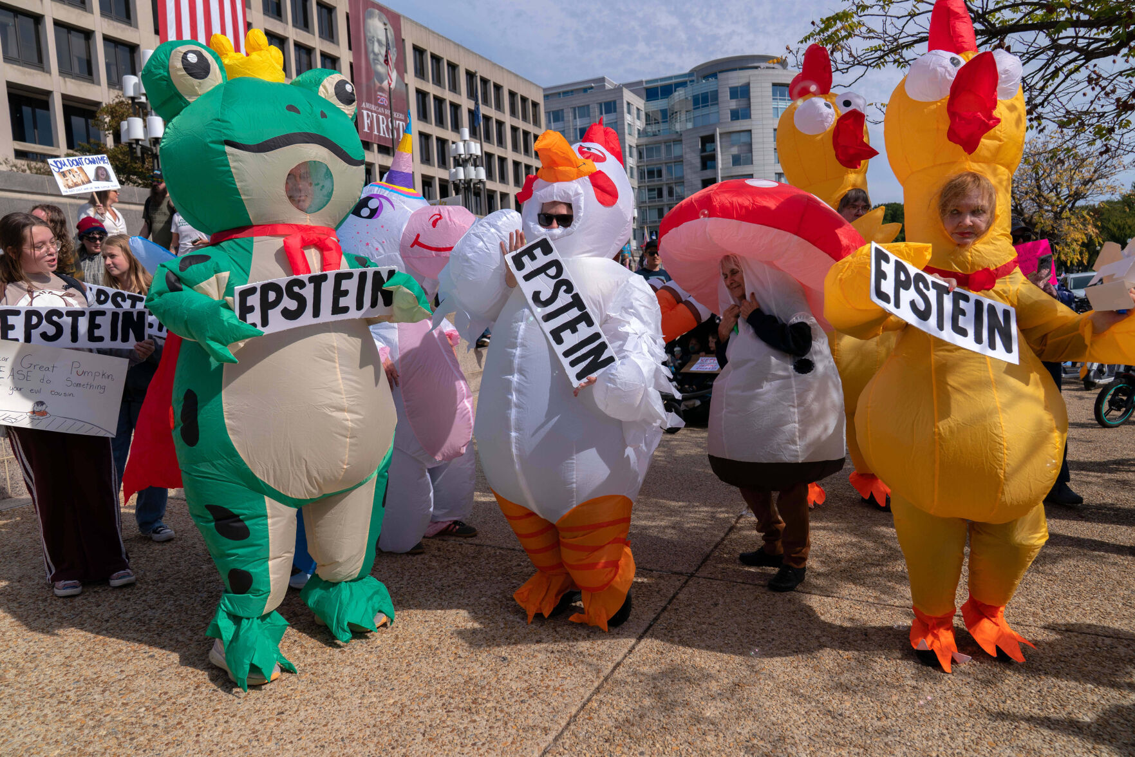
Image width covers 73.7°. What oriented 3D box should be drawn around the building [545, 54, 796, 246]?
[{"bbox_3d":[18.950,-31.844,140.000,47.000,43.000,36.000,-1,5,24],"label":"building"}]

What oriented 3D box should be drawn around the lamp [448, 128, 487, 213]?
[{"bbox_3d":[-3.474,-6.371,27.204,1.300,5.200,1.300,-6,5,-27],"label":"lamp"}]

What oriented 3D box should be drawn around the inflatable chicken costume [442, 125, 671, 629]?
[{"bbox_3d":[-0.025,-0.025,3.004,0.900,1.930,0.750,-1,5,25],"label":"inflatable chicken costume"}]

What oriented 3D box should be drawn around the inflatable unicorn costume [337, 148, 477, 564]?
[{"bbox_3d":[-0.809,-0.220,3.848,0.900,2.100,0.750,0,6,38],"label":"inflatable unicorn costume"}]

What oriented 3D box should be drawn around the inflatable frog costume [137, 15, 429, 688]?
[{"bbox_3d":[-1.022,-0.070,2.637,0.900,2.120,0.800,-7,6,-40],"label":"inflatable frog costume"}]

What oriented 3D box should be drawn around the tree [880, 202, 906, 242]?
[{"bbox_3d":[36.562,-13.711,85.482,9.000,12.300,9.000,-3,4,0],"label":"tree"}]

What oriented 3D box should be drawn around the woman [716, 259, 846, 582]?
[{"bbox_3d":[0.919,0.155,3.294,0.550,1.440,0.580,-7,6,-42],"label":"woman"}]

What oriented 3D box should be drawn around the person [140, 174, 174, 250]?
[{"bbox_3d":[-3.871,-1.126,7.370,0.520,1.780,0.320,-5,5,-18],"label":"person"}]

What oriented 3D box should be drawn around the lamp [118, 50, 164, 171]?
[{"bbox_3d":[-8.767,-4.353,16.204,1.300,5.200,1.300,-6,5,-27],"label":"lamp"}]

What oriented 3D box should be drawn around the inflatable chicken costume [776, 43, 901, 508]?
[{"bbox_3d":[1.461,-0.546,4.005,0.900,2.420,0.800,-4,5,-12],"label":"inflatable chicken costume"}]

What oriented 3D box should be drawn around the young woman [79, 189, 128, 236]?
[{"bbox_3d":[-4.278,-0.989,7.115,0.350,1.650,0.500,0,5,32],"label":"young woman"}]

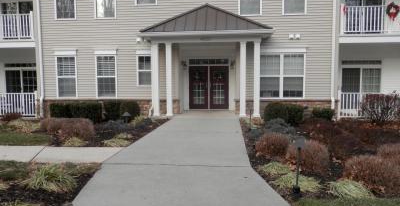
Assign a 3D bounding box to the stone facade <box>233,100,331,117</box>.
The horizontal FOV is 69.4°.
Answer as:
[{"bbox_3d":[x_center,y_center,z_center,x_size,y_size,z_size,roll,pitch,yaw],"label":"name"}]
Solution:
[{"bbox_3d":[3.403,0.227,11.820,3.871,0.740,0.250,0,4,5],"label":"stone facade"}]

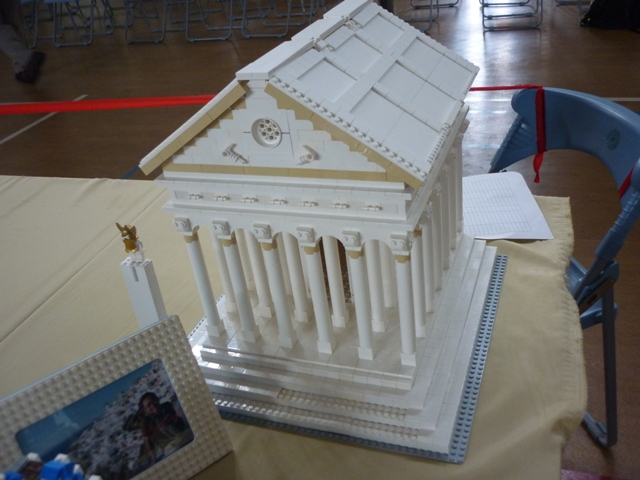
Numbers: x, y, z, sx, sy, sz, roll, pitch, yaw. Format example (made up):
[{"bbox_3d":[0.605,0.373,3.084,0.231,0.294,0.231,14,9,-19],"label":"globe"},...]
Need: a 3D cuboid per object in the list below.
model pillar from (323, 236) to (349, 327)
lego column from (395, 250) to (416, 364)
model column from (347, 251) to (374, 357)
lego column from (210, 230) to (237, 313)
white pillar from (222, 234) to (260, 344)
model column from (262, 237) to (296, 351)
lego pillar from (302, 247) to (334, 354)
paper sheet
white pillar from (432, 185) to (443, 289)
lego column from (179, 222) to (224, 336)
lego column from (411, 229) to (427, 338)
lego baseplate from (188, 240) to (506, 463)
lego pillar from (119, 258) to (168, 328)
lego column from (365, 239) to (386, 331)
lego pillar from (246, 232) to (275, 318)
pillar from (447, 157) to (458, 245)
[{"bbox_3d":[0.017,0.039,0.694,0.017,0.140,0.017,4,32,22],"label":"model pillar"},{"bbox_3d":[0.088,0.071,0.616,0.016,0.134,0.016,4,32,22],"label":"lego column"},{"bbox_3d":[0.044,0.067,0.634,0.016,0.134,0.016,4,32,22],"label":"model column"},{"bbox_3d":[-0.118,0.028,0.747,0.017,0.140,0.017,4,32,22],"label":"lego column"},{"bbox_3d":[-0.090,0.056,0.691,0.017,0.140,0.017,4,32,22],"label":"white pillar"},{"bbox_3d":[-0.045,0.060,0.673,0.017,0.140,0.017,4,32,22],"label":"model column"},{"bbox_3d":[-0.001,0.063,0.656,0.017,0.140,0.017,4,32,22],"label":"lego pillar"},{"bbox_3d":[0.256,-0.064,1.036,0.210,0.010,0.258,-4,30,8],"label":"paper sheet"},{"bbox_3d":[0.140,-0.004,0.733,0.017,0.140,0.017,4,32,22],"label":"white pillar"},{"bbox_3d":[-0.134,0.053,0.709,0.017,0.140,0.017,4,32,22],"label":"lego column"},{"bbox_3d":[0.105,0.047,0.654,0.016,0.134,0.016,4,32,22],"label":"lego column"},{"bbox_3d":[0.025,0.088,0.795,0.384,0.046,0.388,4,32,22],"label":"lego baseplate"},{"bbox_3d":[-0.211,0.089,0.759,0.032,0.141,0.016,3,31,19],"label":"lego pillar"},{"bbox_3d":[0.061,0.043,0.672,0.016,0.134,0.016,4,32,22],"label":"lego column"},{"bbox_3d":[-0.072,0.033,0.725,0.016,0.134,0.016,4,32,22],"label":"lego pillar"},{"bbox_3d":[0.173,-0.052,0.809,0.017,0.140,0.017,4,32,22],"label":"pillar"}]

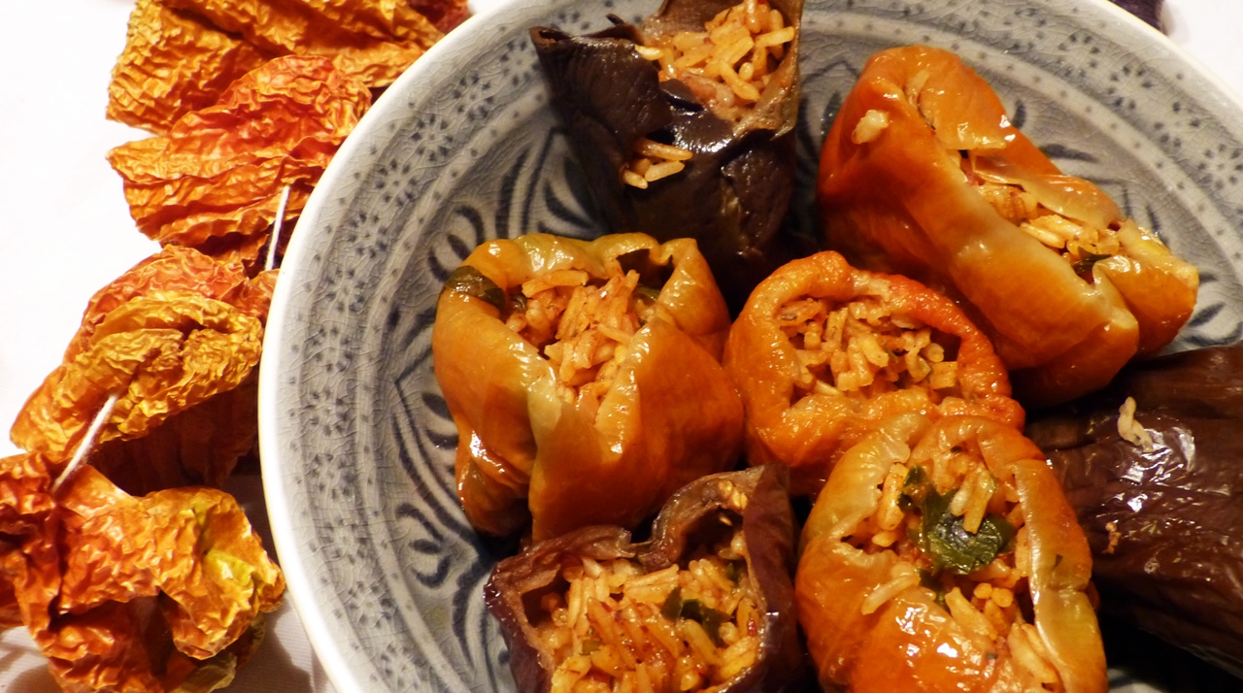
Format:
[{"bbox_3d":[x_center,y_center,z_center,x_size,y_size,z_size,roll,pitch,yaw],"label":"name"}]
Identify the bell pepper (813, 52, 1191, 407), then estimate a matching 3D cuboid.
[{"bbox_3d":[0.079,-0.021,0.341,0.080,0.054,0.042,40,68,17],"label":"bell pepper"}]

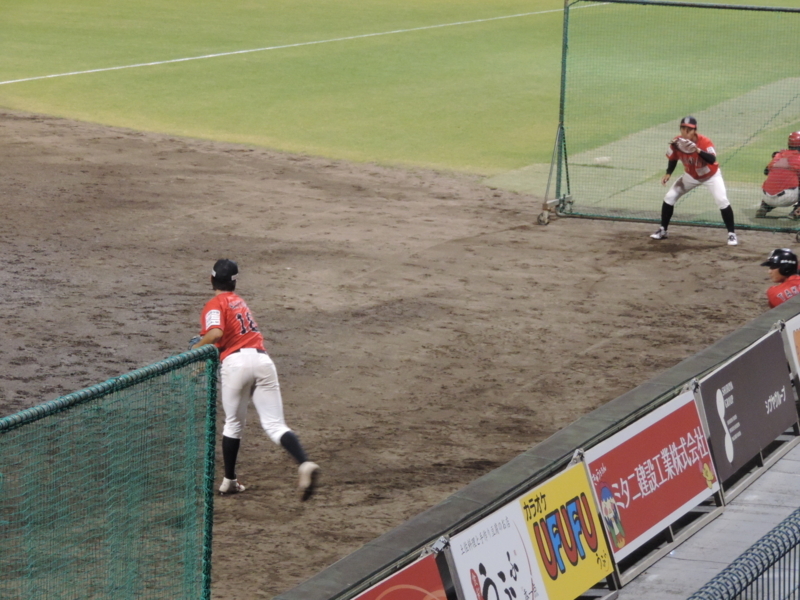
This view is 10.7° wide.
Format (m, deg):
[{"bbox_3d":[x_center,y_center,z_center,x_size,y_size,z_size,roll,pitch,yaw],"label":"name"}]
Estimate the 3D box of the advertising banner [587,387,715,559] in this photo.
[{"bbox_3d":[1.091,0.736,18.200,0.050,0.464,1.854,-15,2,19],"label":"advertising banner"}]

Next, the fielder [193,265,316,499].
[{"bbox_3d":[-1.069,0.569,31.400,0.750,1.680,1.100,-3,8,-27],"label":"fielder"}]

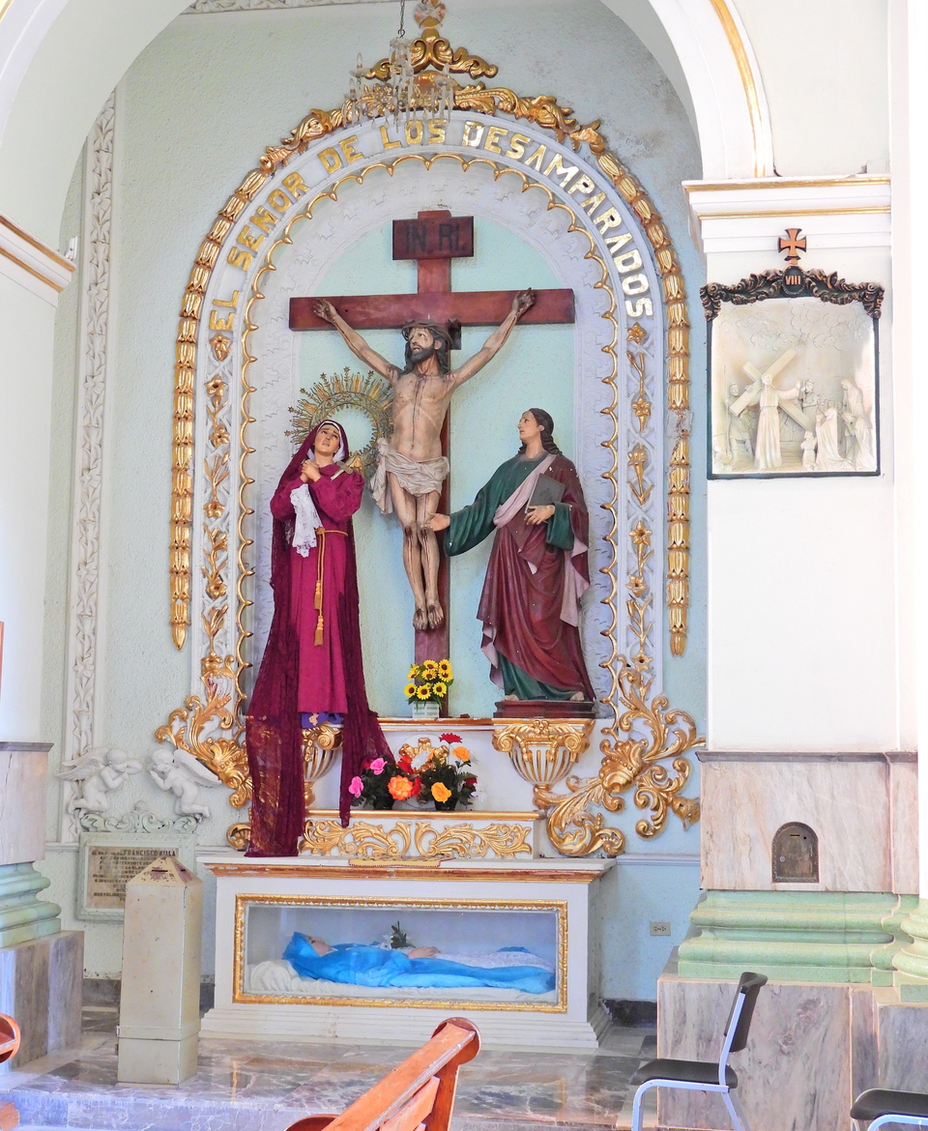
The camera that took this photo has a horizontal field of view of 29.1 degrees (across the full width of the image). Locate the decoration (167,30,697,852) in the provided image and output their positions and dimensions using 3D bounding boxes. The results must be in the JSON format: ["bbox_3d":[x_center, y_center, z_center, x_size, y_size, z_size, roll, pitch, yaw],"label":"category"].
[{"bbox_3d":[-0.201,-0.803,10.475,3.149,4.874,0.260,0,-7,9],"label":"decoration"}]

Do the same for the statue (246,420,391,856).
[{"bbox_3d":[-0.808,0.426,10.126,0.760,2.376,0.580,1,-7,-3],"label":"statue"}]

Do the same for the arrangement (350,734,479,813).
[{"bbox_3d":[-0.293,1.169,10.086,0.683,0.419,0.280,0,-7,9],"label":"arrangement"}]

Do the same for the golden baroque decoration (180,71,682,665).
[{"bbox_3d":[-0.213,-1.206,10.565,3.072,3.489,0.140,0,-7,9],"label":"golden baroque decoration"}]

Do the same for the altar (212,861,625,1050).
[{"bbox_3d":[-0.285,2.081,9.825,2.141,0.943,0.820,0,-7,9],"label":"altar"}]

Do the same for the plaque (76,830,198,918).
[{"bbox_3d":[-1.939,1.834,10.561,0.702,0.489,0.060,0,-7,9],"label":"plaque"}]

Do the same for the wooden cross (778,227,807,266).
[{"bbox_3d":[1.425,-1.383,7.764,0.122,0.158,0.035,0,-7,9],"label":"wooden cross"}]

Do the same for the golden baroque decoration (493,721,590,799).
[{"bbox_3d":[0.438,1.075,9.965,0.522,0.427,0.320,0,-7,9],"label":"golden baroque decoration"}]

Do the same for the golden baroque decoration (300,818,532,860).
[{"bbox_3d":[-0.272,1.514,9.930,1.304,0.217,0.080,0,-7,9],"label":"golden baroque decoration"}]

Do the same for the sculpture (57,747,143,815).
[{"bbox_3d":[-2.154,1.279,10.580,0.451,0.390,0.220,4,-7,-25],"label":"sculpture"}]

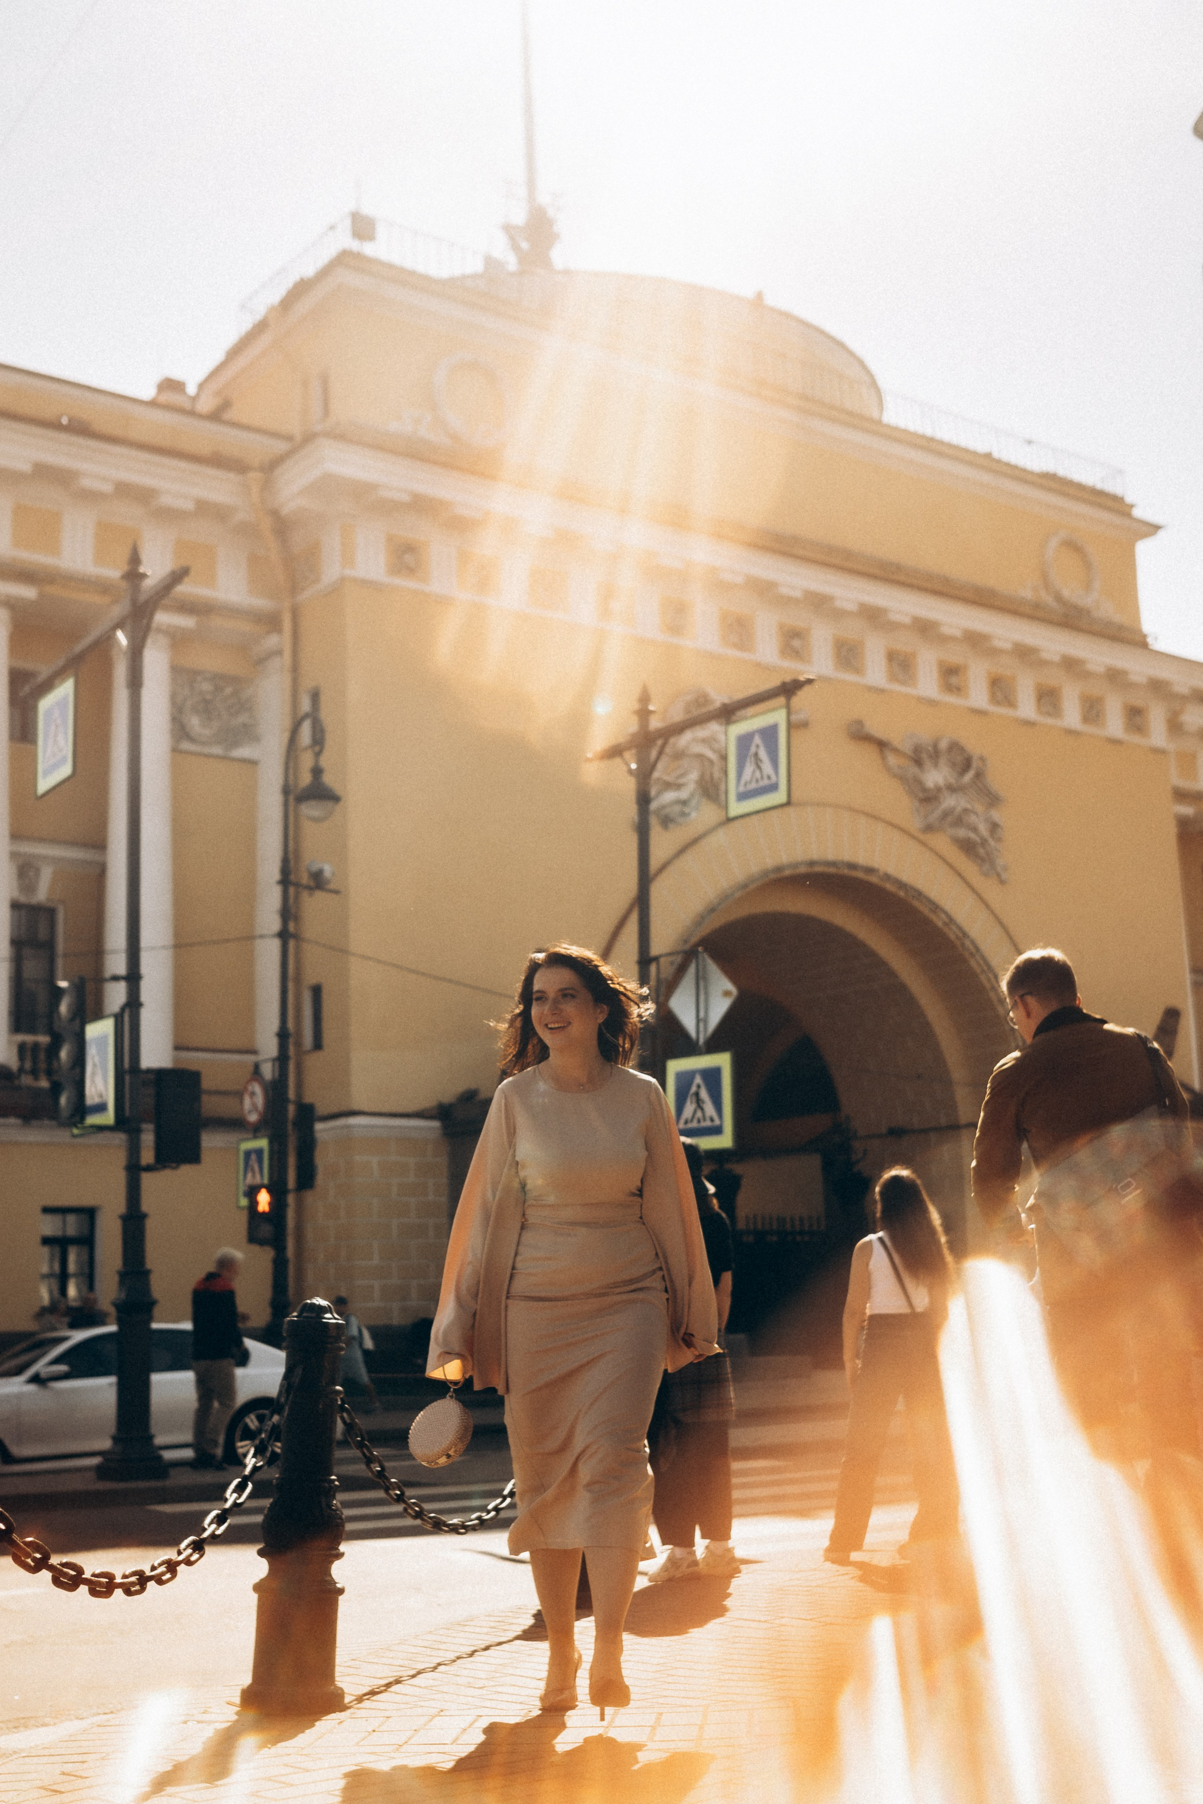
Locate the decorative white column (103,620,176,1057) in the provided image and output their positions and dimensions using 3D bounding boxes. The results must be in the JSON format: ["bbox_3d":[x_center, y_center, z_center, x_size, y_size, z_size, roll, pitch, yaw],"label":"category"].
[{"bbox_3d":[-6.687,-0.863,26.296,1.050,6.595,1.050,6,-13,-36],"label":"decorative white column"}]

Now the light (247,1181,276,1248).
[{"bbox_3d":[-3.714,3.419,19.762,0.340,0.700,0.200,6,-13,-36],"label":"light"}]

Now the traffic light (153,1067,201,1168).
[{"bbox_3d":[-3.158,1.603,13.463,0.330,0.712,0.200,6,-13,-36],"label":"traffic light"}]

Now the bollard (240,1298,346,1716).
[{"bbox_3d":[-0.685,1.372,4.160,0.240,0.895,0.240,2,-10,0],"label":"bollard"}]

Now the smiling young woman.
[{"bbox_3d":[-0.075,0.955,4.184,0.650,1.731,0.420,-3,-10,5],"label":"smiling young woman"}]

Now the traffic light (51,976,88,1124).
[{"bbox_3d":[-3.843,1.082,13.046,0.240,1.082,0.340,6,-13,-36],"label":"traffic light"}]

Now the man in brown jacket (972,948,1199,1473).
[{"bbox_3d":[1.266,1.024,4.663,0.600,1.833,0.400,1,-11,-14],"label":"man in brown jacket"}]

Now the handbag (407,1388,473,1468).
[{"bbox_3d":[-0.365,1.196,4.100,0.170,0.185,0.060,0,-27,44],"label":"handbag"}]

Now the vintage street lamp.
[{"bbox_3d":[-3.360,1.611,19.881,0.550,8.272,1.350,6,-13,-36],"label":"vintage street lamp"}]

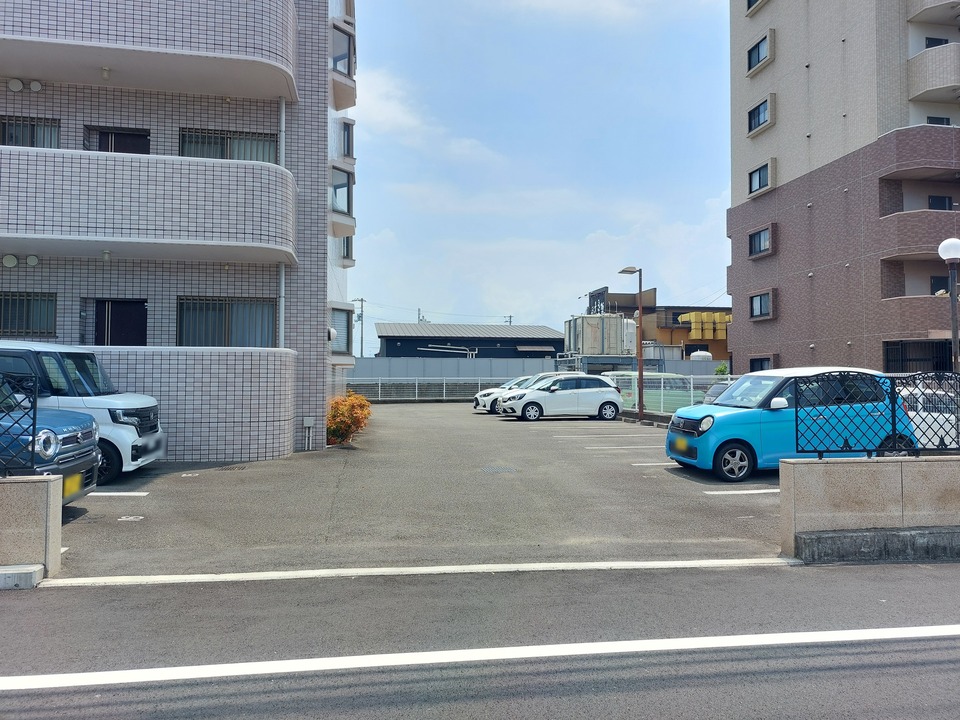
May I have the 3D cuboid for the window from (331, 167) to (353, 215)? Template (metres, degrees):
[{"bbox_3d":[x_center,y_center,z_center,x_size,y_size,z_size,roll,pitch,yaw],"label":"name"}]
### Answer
[{"bbox_3d":[-2.857,-3.510,13.900,0.120,0.960,0.550,-1,-1,37],"label":"window"}]

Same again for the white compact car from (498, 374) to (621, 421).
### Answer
[{"bbox_3d":[2.745,1.215,22.330,3.995,1.520,1.700,0,-1,-8],"label":"white compact car"}]

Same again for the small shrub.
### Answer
[{"bbox_3d":[-2.540,1.140,13.050,0.880,0.980,0.880,0,-1,-8],"label":"small shrub"}]

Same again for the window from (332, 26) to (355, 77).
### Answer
[{"bbox_3d":[-2.856,-6.440,13.950,0.120,0.980,0.550,-1,-1,37],"label":"window"}]

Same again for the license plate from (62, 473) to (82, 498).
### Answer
[{"bbox_3d":[-3.487,1.074,5.700,0.020,0.165,0.330,0,-1,-10],"label":"license plate"}]

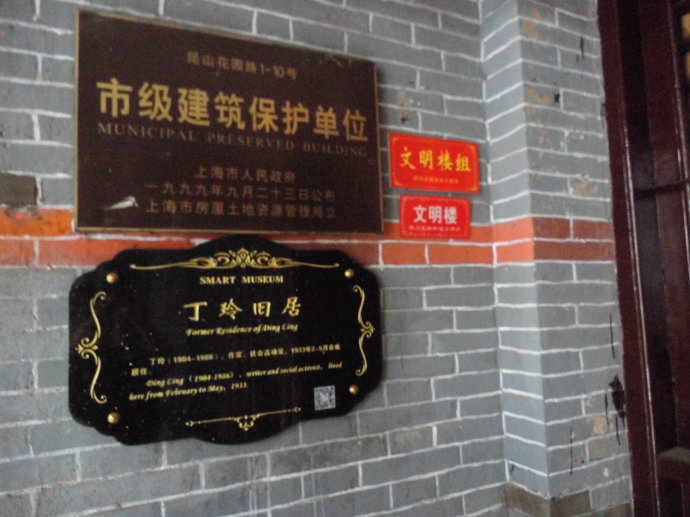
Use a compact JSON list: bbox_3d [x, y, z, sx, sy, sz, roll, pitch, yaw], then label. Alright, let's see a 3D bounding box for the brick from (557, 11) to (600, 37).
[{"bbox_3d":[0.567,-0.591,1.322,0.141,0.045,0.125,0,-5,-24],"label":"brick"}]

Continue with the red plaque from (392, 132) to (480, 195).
[{"bbox_3d":[0.217,-0.222,1.189,0.250,0.126,0.008,0,-5,-24],"label":"red plaque"}]

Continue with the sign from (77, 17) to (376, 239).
[{"bbox_3d":[-0.198,-0.244,0.997,0.597,0.392,0.022,0,-5,-24],"label":"sign"}]

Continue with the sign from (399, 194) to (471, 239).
[{"bbox_3d":[0.215,-0.096,1.178,0.195,0.097,0.008,0,-5,-24],"label":"sign"}]

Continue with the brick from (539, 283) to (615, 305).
[{"bbox_3d":[0.531,0.089,1.240,0.262,0.047,0.120,0,-5,-24],"label":"brick"}]

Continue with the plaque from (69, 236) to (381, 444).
[{"bbox_3d":[-0.195,0.154,0.966,0.597,0.394,0.018,0,-5,-24],"label":"plaque"}]

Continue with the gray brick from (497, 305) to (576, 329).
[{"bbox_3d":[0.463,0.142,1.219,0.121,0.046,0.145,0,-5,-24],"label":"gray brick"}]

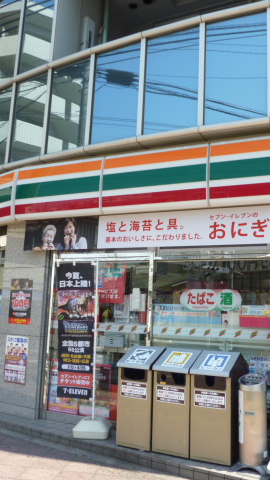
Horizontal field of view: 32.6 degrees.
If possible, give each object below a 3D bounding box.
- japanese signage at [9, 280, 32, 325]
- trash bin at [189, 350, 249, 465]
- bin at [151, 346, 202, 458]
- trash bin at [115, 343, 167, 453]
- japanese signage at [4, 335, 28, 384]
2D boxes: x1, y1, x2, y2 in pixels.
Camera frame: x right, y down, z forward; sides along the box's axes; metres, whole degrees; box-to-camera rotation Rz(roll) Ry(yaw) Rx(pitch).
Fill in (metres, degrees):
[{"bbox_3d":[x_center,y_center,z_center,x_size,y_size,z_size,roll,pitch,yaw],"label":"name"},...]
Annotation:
[{"bbox_3d":[-1.511,0.827,6.142,0.420,0.595,0.020,-4,-11,34],"label":"japanese signage"},{"bbox_3d":[0.834,1.636,4.566,0.410,1.010,0.500,-2,-11,28],"label":"trash bin"},{"bbox_3d":[0.544,1.859,5.387,0.433,1.092,0.567,-3,-9,28],"label":"bin"},{"bbox_3d":[0.138,1.875,5.585,0.433,1.092,0.567,-3,-9,28],"label":"trash bin"},{"bbox_3d":[-1.740,1.766,6.797,0.484,0.690,0.021,-4,-9,34],"label":"japanese signage"}]

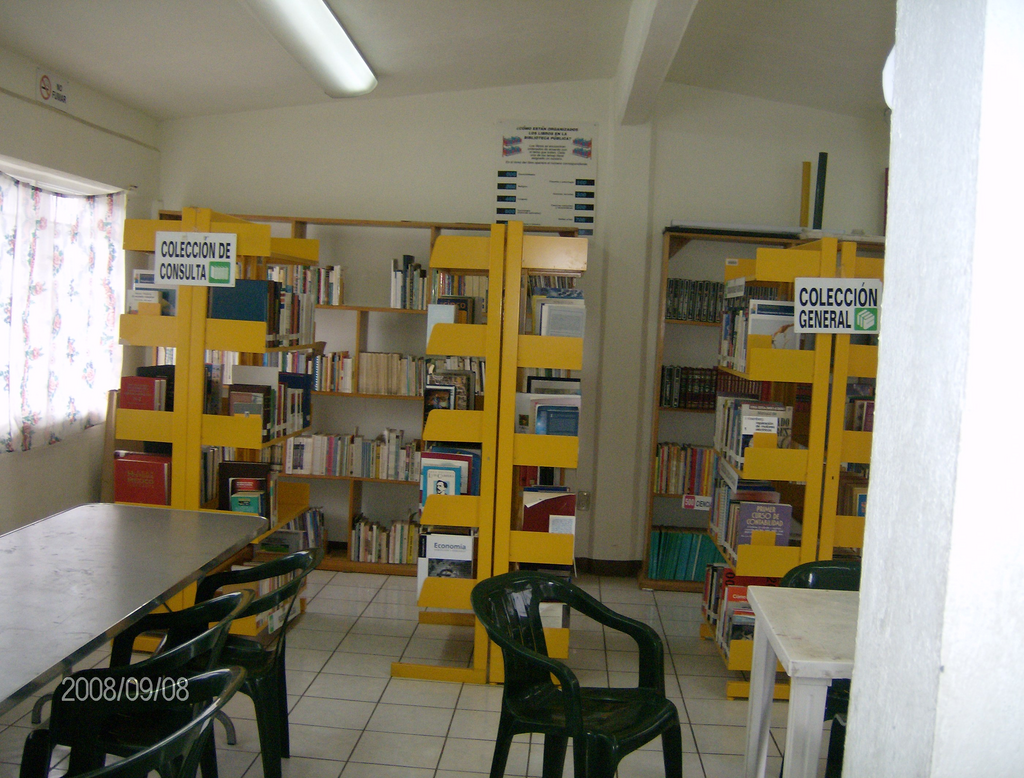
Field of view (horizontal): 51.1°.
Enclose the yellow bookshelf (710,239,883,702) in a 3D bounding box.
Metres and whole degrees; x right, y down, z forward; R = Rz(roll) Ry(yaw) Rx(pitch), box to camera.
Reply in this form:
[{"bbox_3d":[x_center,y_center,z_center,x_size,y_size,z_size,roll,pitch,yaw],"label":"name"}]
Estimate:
[{"bbox_3d":[1.322,0.331,4.908,0.673,1.966,0.876,3,4,3],"label":"yellow bookshelf"}]

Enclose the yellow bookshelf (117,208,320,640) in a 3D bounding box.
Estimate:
[{"bbox_3d":[-1.401,0.181,5.137,0.667,1.978,0.864,3,4,3],"label":"yellow bookshelf"}]

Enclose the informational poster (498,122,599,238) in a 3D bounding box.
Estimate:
[{"bbox_3d":[0.210,-1.270,6.508,0.616,0.701,0.019,3,4,3],"label":"informational poster"}]

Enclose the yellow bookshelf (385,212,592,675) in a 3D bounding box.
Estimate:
[{"bbox_3d":[-0.071,0.258,4.971,0.767,1.972,0.870,3,4,3],"label":"yellow bookshelf"}]

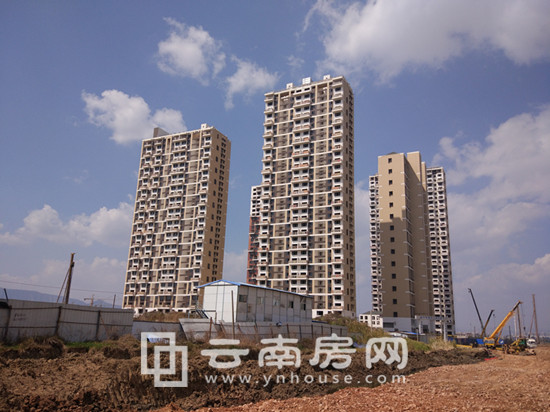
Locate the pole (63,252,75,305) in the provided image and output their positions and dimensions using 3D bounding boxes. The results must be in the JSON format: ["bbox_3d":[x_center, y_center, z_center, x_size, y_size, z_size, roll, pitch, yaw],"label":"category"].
[{"bbox_3d":[-21.300,8.880,45.548,0.450,8.171,0.450,9,-16,-23],"label":"pole"}]

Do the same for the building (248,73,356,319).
[{"bbox_3d":[13.637,-2.792,188.824,37.800,105.500,15.000,-6,-17,27],"label":"building"}]

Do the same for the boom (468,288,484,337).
[{"bbox_3d":[62.875,33.328,137.816,1.000,15.330,1.000,-19,-22,19],"label":"boom"}]

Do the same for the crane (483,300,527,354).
[{"bbox_3d":[49.294,25.632,94.953,8.500,10.519,6.500,16,-20,-42],"label":"crane"}]

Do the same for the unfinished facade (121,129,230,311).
[{"bbox_3d":[-50.388,9.852,232.289,47.500,99.000,17.500,-6,-17,27],"label":"unfinished facade"}]

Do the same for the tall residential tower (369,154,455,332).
[{"bbox_3d":[70.839,19.473,230.557,37.000,90.400,23.000,-6,-17,27],"label":"tall residential tower"}]

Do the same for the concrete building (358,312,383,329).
[{"bbox_3d":[55.295,65.243,250.856,15.000,11.478,11.000,-6,-17,27],"label":"concrete building"}]

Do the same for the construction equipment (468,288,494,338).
[{"bbox_3d":[63.807,33.392,137.377,7.600,15.606,4.000,-5,-17,24],"label":"construction equipment"}]

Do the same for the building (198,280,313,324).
[{"bbox_3d":[-1.570,13.603,56.616,5.650,6.250,18.545,-7,-17,30],"label":"building"}]

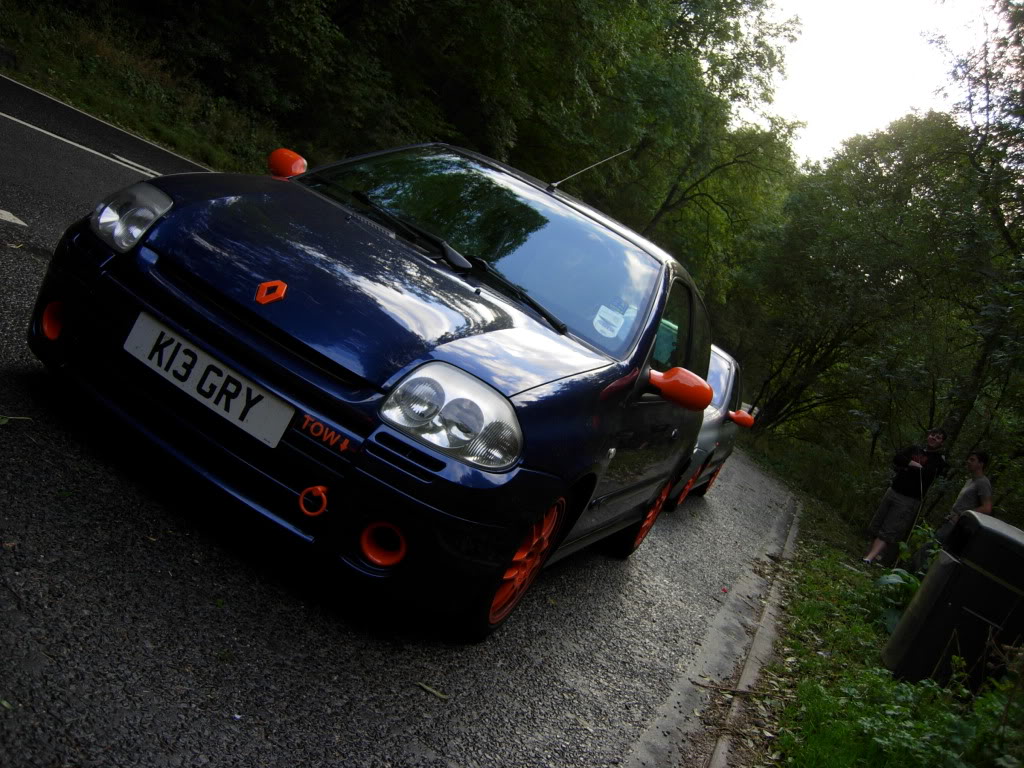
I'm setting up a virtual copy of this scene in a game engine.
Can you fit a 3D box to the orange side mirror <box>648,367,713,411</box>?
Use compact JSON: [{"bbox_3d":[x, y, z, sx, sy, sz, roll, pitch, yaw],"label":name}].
[{"bbox_3d":[0.571,0.006,3.589,0.225,0.135,0.135,30,5,17],"label":"orange side mirror"}]

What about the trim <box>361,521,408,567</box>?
[{"bbox_3d":[-0.307,0.387,2.595,0.110,0.110,0.060,29,5,10],"label":"trim"}]

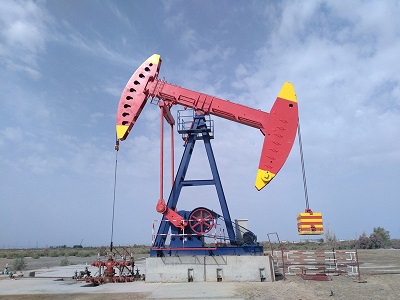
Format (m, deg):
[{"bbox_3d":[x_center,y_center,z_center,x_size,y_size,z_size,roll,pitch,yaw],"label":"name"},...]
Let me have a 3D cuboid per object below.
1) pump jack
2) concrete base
[{"bbox_3d":[0.301,-0.266,16.372,9.367,10.722,2.900,-3,-17,7],"label":"pump jack"},{"bbox_3d":[0.486,5.349,14.710,5.250,0.994,2.639,-3,-17,7],"label":"concrete base"}]

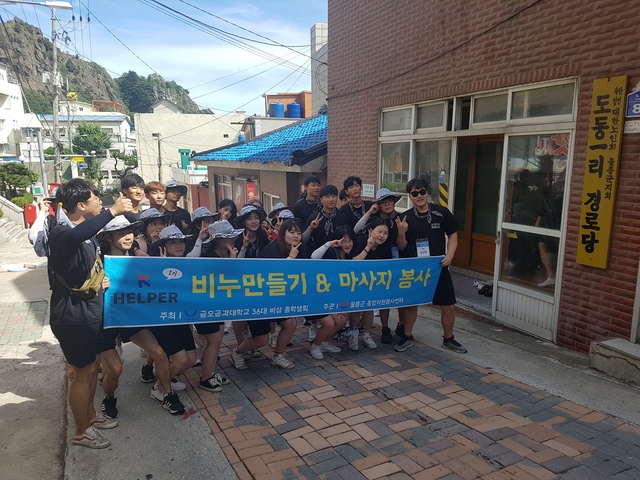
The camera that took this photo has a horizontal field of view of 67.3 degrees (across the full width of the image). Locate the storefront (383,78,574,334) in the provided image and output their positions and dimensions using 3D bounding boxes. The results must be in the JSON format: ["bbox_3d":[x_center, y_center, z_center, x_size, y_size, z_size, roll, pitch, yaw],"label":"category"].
[{"bbox_3d":[1.658,-0.459,5.951,0.200,2.513,3.207,-4,11,-26],"label":"storefront"}]

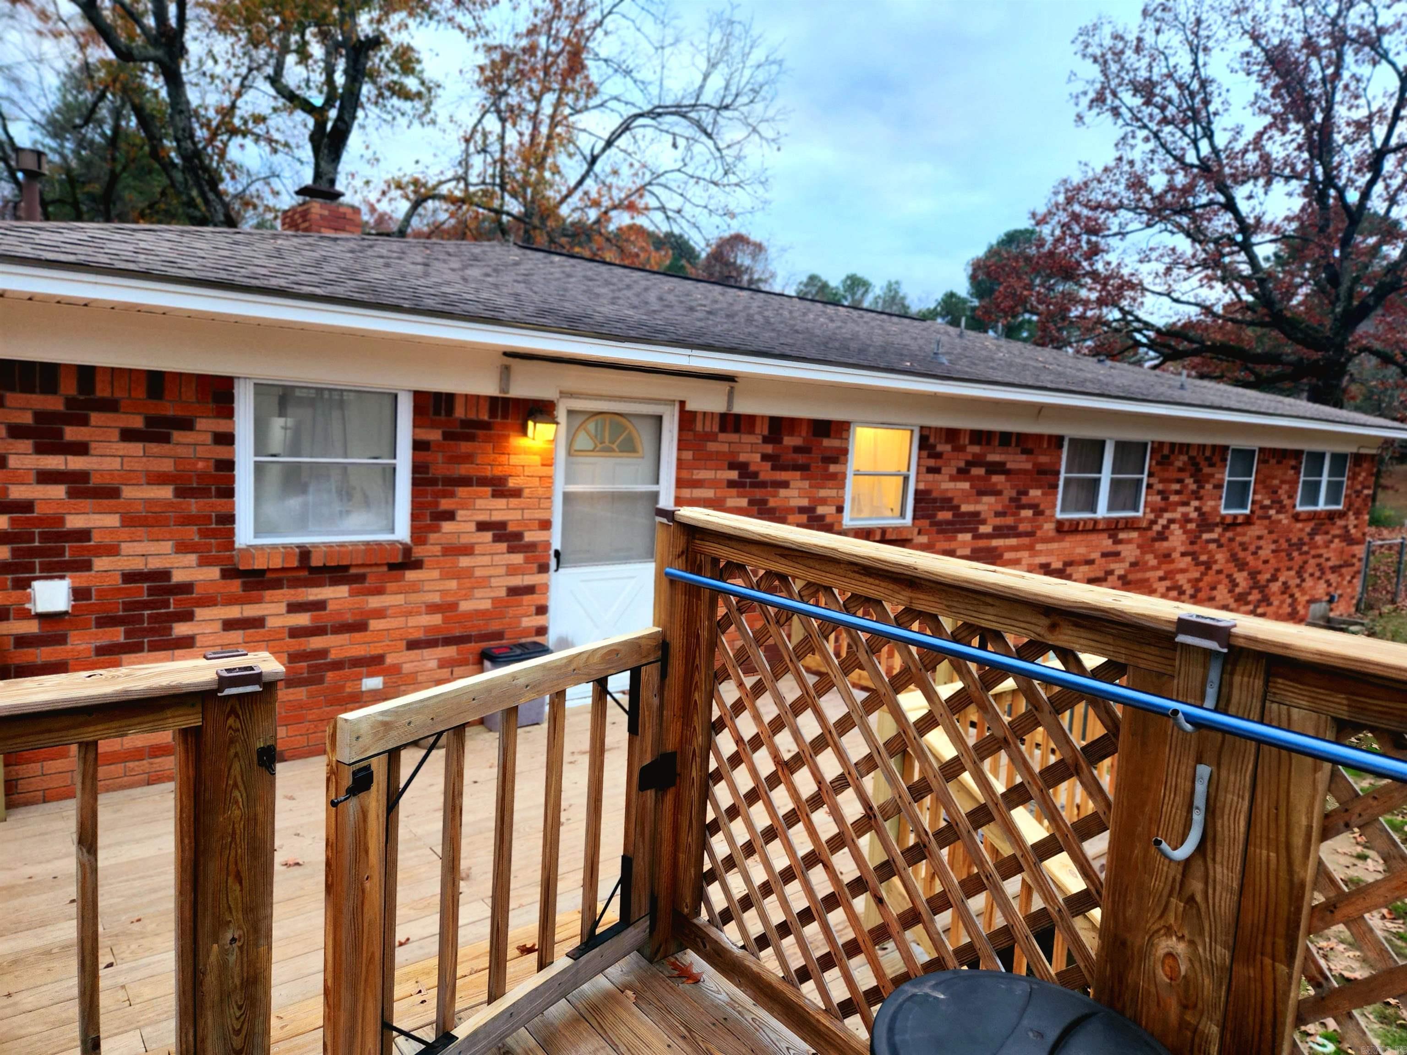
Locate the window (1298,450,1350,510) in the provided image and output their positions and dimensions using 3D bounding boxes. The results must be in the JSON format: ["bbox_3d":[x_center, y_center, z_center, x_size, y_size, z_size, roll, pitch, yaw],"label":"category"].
[{"bbox_3d":[9.304,-0.690,14.088,1.809,0.855,0.090,-2,8,-39],"label":"window"}]

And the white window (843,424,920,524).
[{"bbox_3d":[1.512,-0.432,7.882,0.868,0.862,0.090,-2,8,-39],"label":"white window"}]

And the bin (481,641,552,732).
[{"bbox_3d":[-1.155,1.007,5.820,0.370,0.500,0.220,-2,8,-39],"label":"bin"}]

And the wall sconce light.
[{"bbox_3d":[-0.989,-0.645,5.743,0.145,0.205,0.150,-2,8,-39],"label":"wall sconce light"}]

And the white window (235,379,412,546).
[{"bbox_3d":[-2.023,-0.334,5.064,0.918,0.866,0.090,-2,8,-39],"label":"white window"}]

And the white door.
[{"bbox_3d":[-0.604,0.172,6.283,0.950,2.040,0.100,-2,8,-39],"label":"white door"}]

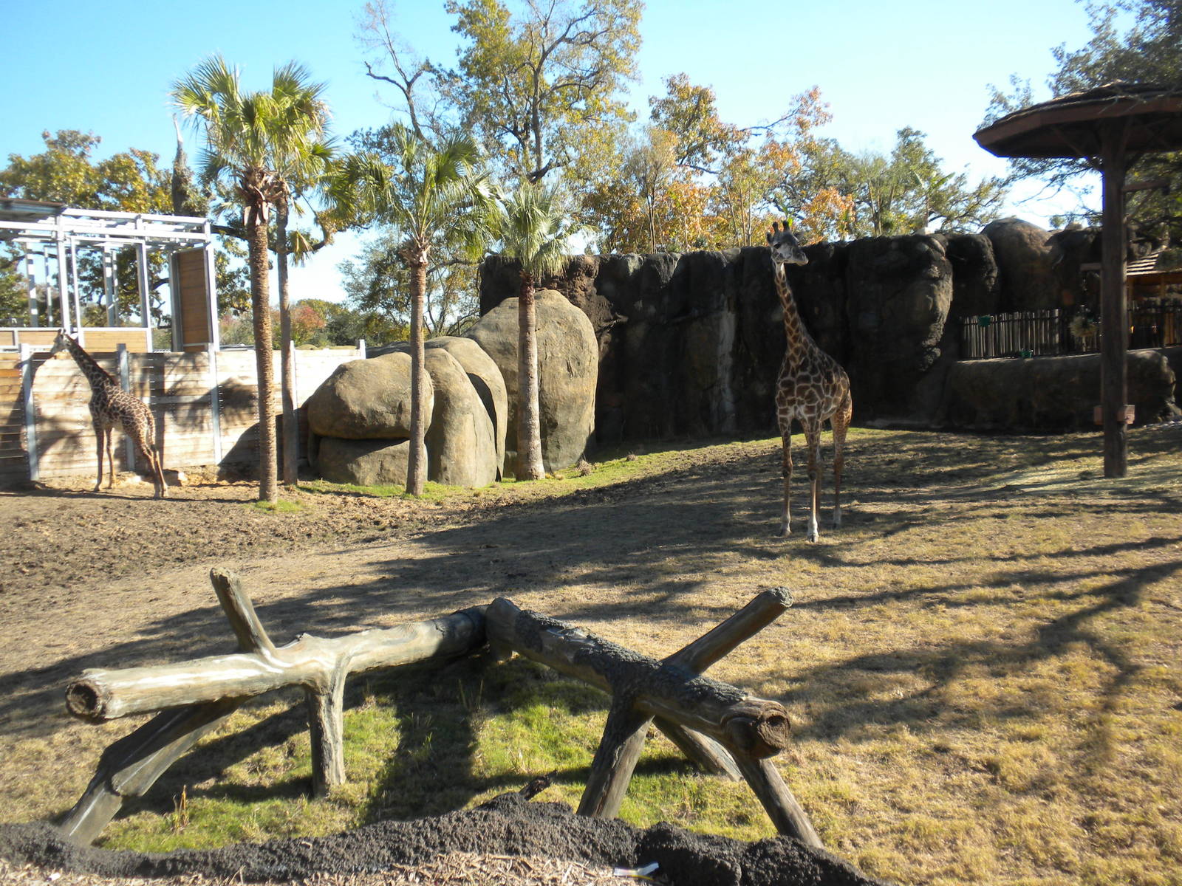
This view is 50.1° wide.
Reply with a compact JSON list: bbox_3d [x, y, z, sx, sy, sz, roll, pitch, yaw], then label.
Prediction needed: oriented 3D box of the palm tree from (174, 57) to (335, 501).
[{"bbox_3d":[-6.468,-3.154,24.216,3.000,8.500,3.000,-2,4,0],"label":"palm tree"}]

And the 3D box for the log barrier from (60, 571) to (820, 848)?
[{"bbox_3d":[-0.568,1.406,7.436,4.000,1.250,2.150,-1,4,16],"label":"log barrier"}]

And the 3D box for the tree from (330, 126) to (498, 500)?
[{"bbox_3d":[-3.303,-2.609,24.360,3.200,7.200,3.200,-2,4,0],"label":"tree"}]

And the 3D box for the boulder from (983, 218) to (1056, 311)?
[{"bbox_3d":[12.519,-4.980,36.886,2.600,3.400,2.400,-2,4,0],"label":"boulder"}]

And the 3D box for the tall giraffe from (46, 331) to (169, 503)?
[{"bbox_3d":[-10.285,-0.666,26.686,2.500,3.400,0.600,-2,4,6],"label":"tall giraffe"}]

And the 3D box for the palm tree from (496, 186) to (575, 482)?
[{"bbox_3d":[-1.141,-2.309,25.796,2.000,6.100,2.000,-2,4,0],"label":"palm tree"}]

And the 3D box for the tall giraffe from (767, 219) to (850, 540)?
[{"bbox_3d":[2.882,-0.912,16.960,0.750,4.200,1.950,0,4,31],"label":"tall giraffe"}]

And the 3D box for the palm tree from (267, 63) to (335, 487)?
[{"bbox_3d":[-6.160,-3.552,26.303,2.200,8.900,2.200,-2,4,0],"label":"palm tree"}]

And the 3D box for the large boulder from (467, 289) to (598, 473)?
[{"bbox_3d":[-1.258,-1.477,28.261,3.000,4.150,2.500,-2,4,0],"label":"large boulder"}]

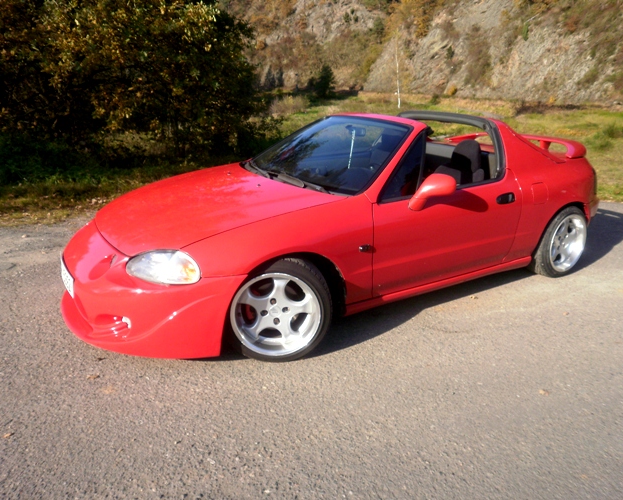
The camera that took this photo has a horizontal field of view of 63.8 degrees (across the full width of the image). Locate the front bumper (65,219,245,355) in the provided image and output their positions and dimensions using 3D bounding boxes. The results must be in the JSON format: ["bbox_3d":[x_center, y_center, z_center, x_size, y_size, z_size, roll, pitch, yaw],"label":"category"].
[{"bbox_3d":[-1.057,0.114,2.830,0.700,0.460,1.680,-11,22,-31],"label":"front bumper"}]

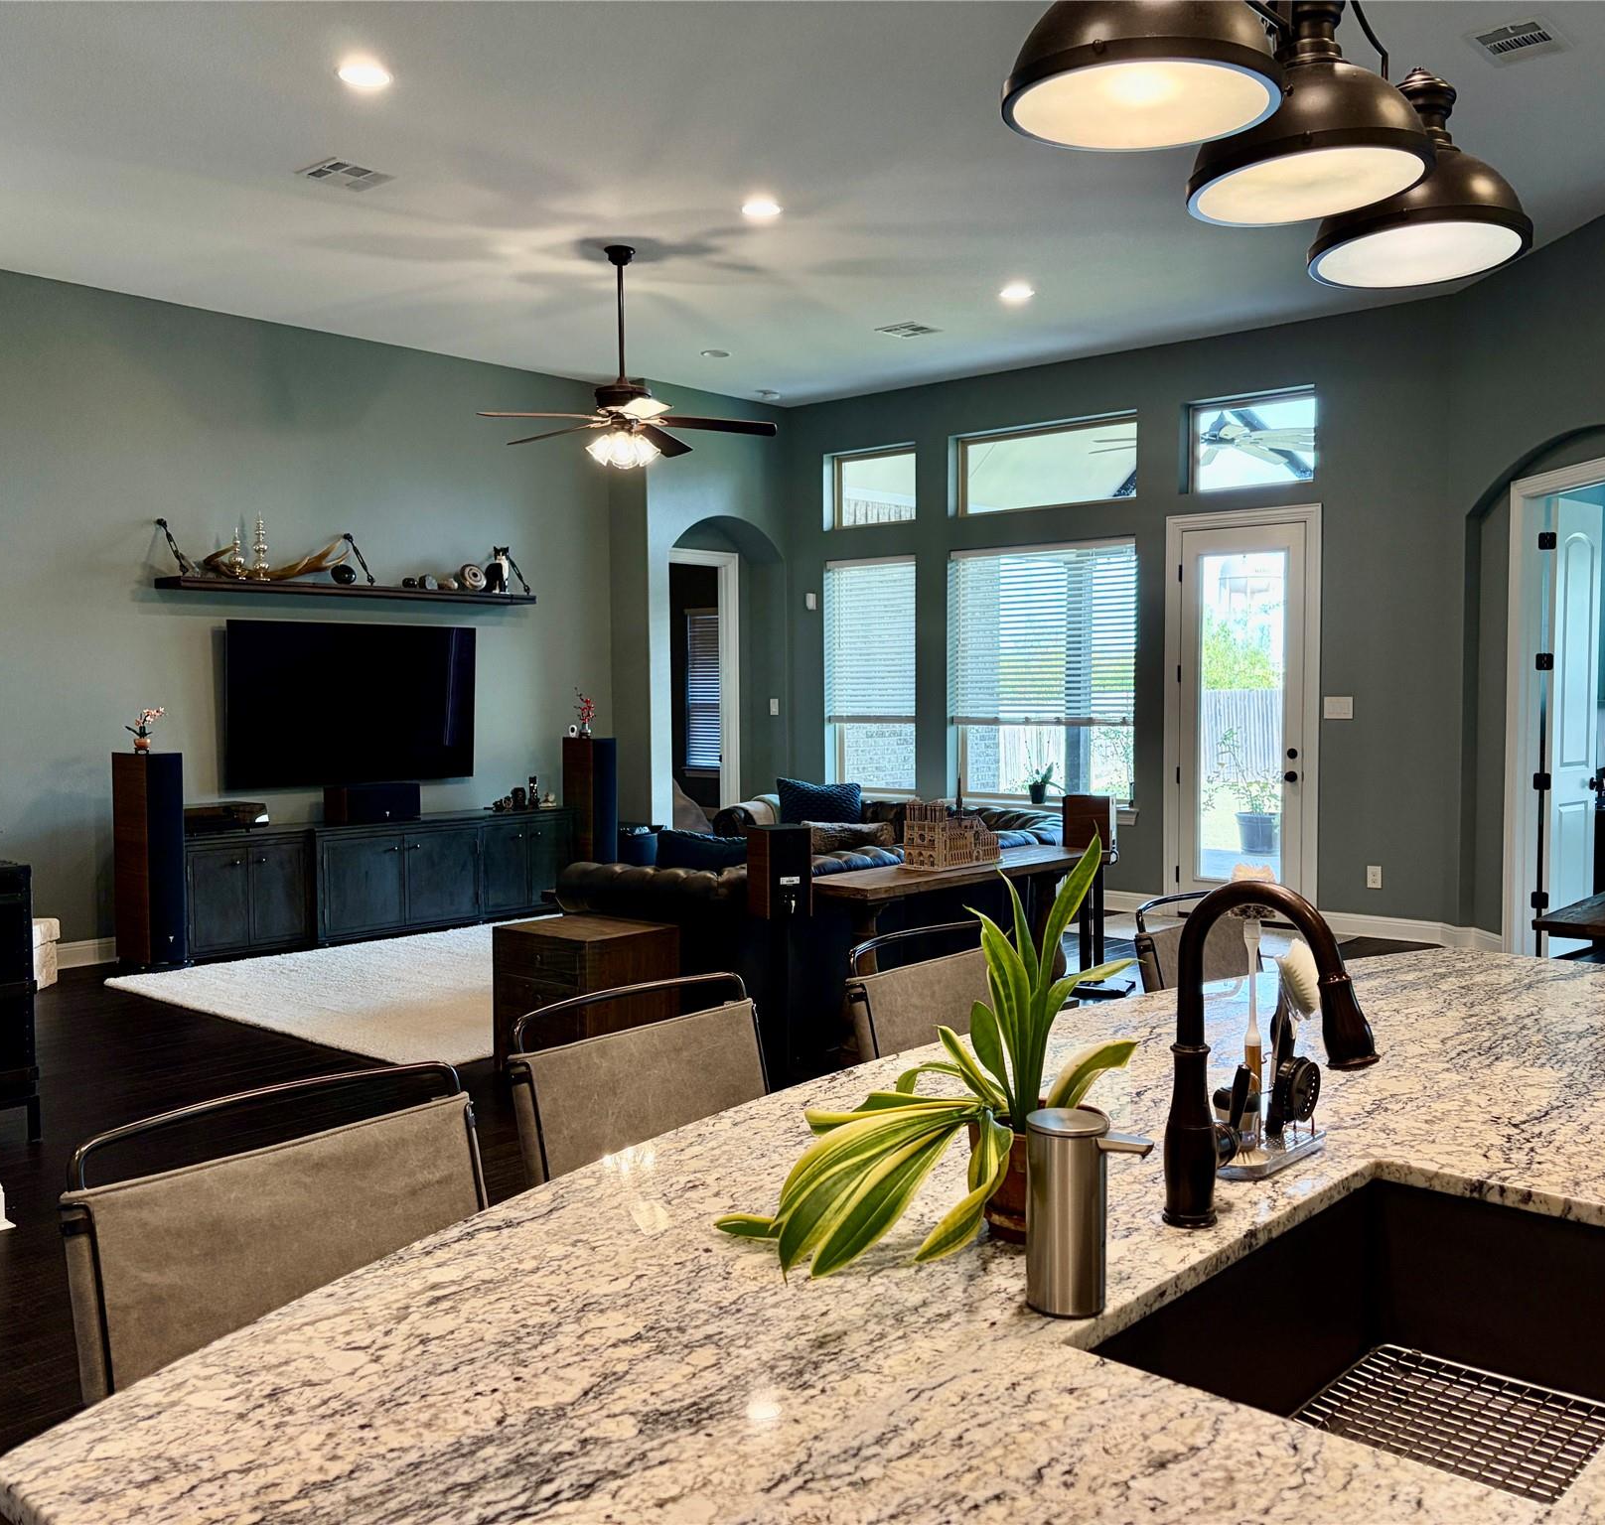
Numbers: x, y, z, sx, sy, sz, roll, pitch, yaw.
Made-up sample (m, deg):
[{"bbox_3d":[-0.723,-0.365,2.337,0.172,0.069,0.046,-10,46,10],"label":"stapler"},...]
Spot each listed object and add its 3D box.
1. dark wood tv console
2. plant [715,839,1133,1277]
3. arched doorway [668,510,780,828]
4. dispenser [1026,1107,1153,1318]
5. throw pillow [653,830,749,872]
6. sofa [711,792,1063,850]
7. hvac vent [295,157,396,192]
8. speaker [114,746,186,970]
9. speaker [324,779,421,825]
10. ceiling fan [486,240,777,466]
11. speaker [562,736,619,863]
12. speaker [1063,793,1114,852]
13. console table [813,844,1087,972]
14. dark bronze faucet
[{"bbox_3d":[-2.566,0.700,9.489,0.480,0.690,2.720,2,4,41],"label":"dark wood tv console"},{"bbox_3d":[0.132,0.292,1.630,0.455,0.425,0.310,0,3,0],"label":"plant"},{"bbox_3d":[-0.693,-0.456,11.573,0.400,2.790,1.170,2,4,42],"label":"arched doorway"},{"bbox_3d":[0.266,0.421,1.415,0.117,0.173,0.074,1,3,24],"label":"dispenser"},{"bbox_3d":[-0.394,0.540,6.682,0.580,0.460,0.170,2,24,42],"label":"throw pillow"},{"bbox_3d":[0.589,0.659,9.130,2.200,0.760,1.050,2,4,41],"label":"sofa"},{"bbox_3d":[-1.903,-2.458,6.405,0.290,0.020,0.345,2,4,41],"label":"hvac vent"},{"bbox_3d":[-3.573,0.532,8.367,0.345,1.150,0.200,2,3,38],"label":"speaker"},{"bbox_3d":[-2.647,0.255,9.397,0.270,0.225,0.515,2,4,42],"label":"speaker"},{"bbox_3d":[-0.894,-2.009,7.592,1.490,1.080,1.470,-1,3,-7],"label":"ceiling fan"},{"bbox_3d":[-1.482,0.409,10.706,0.200,1.150,0.345,-3,4,-42],"label":"speaker"},{"bbox_3d":[1.415,0.334,7.558,0.250,0.340,0.195,1,3,21],"label":"speaker"},{"bbox_3d":[0.721,0.803,6.801,0.410,0.705,1.830,2,4,43],"label":"console table"},{"bbox_3d":[0.500,0.311,1.621,0.235,0.380,0.110,2,4,41],"label":"dark bronze faucet"}]

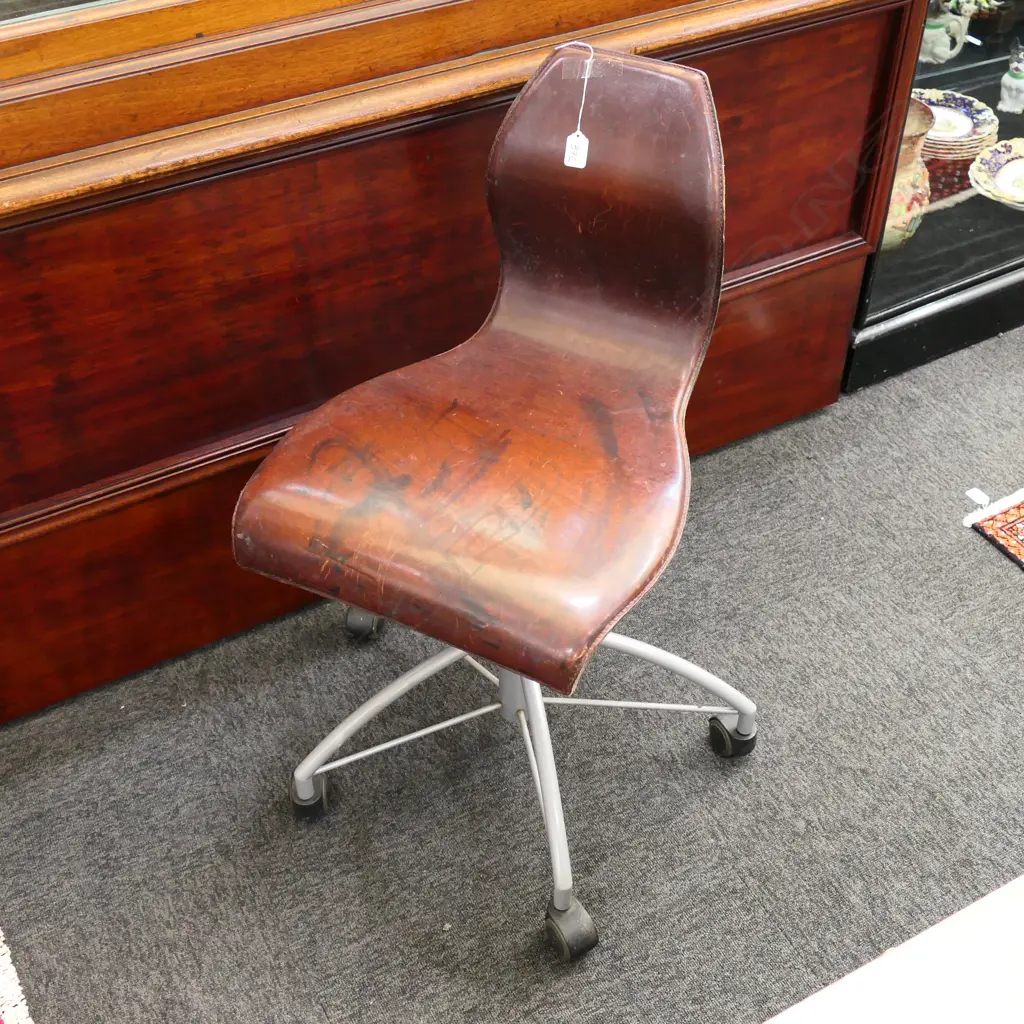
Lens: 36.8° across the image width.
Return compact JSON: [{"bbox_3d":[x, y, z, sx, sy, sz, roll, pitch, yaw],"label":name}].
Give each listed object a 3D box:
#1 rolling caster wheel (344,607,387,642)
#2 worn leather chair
[{"bbox_3d":[-0.194,0.140,2.015,0.043,0.052,0.057,-1,43,-2],"label":"rolling caster wheel"},{"bbox_3d":[0.015,-0.025,1.672,0.577,0.824,0.577,19,45,19],"label":"worn leather chair"}]

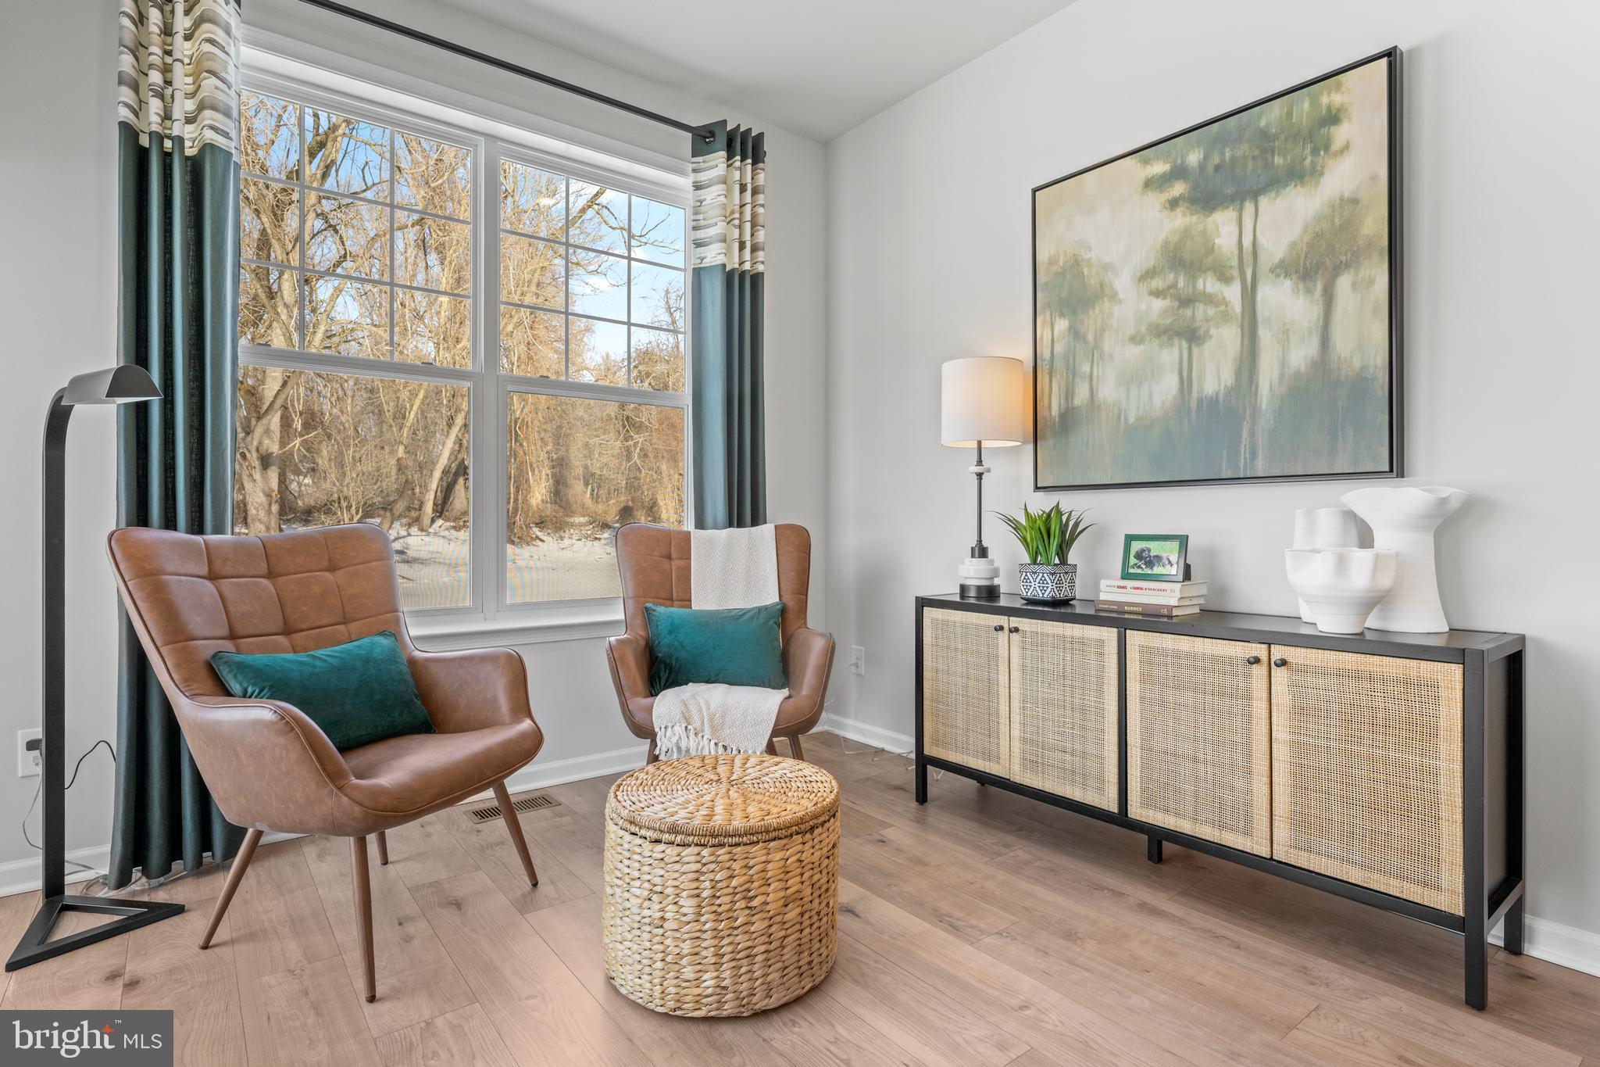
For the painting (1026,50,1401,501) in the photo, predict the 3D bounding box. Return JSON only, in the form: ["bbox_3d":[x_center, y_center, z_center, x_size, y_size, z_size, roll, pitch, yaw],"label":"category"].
[{"bbox_3d":[1.164,-0.673,2.265,0.045,1.056,1.015,-1,1,-40],"label":"painting"}]

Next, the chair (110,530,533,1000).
[{"bbox_3d":[-1.102,0.467,1.903,0.700,0.970,0.750,0,0,18],"label":"chair"}]

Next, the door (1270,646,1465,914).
[{"bbox_3d":[1.254,0.524,1.686,0.025,0.515,0.350,-1,1,-40],"label":"door"}]

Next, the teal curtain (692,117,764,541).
[{"bbox_3d":[-0.289,-0.364,3.143,0.335,2.550,0.120,0,0,-39],"label":"teal curtain"}]

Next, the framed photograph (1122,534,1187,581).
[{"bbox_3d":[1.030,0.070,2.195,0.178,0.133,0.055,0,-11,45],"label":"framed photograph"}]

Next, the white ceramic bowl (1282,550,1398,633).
[{"bbox_3d":[1.289,0.136,1.803,0.215,0.192,0.217,0,1,-40],"label":"white ceramic bowl"}]

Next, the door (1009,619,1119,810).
[{"bbox_3d":[0.785,0.522,2.250,0.025,0.517,0.350,-1,1,-40],"label":"door"}]

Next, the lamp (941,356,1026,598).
[{"bbox_3d":[0.628,-0.182,2.638,0.283,0.800,0.283,0,0,0],"label":"lamp"}]

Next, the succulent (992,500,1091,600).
[{"bbox_3d":[0.810,0.067,2.492,0.270,0.320,0.300,-1,1,-40],"label":"succulent"}]

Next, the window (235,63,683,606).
[{"bbox_3d":[-1.165,-0.565,2.808,1.640,1.755,0.110,-1,1,-36],"label":"window"}]

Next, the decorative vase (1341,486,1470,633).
[{"bbox_3d":[1.454,0.061,1.798,0.215,0.338,0.285,0,0,-38],"label":"decorative vase"}]

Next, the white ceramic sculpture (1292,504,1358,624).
[{"bbox_3d":[1.353,0.083,1.933,0.165,0.290,0.172,0,0,-38],"label":"white ceramic sculpture"}]

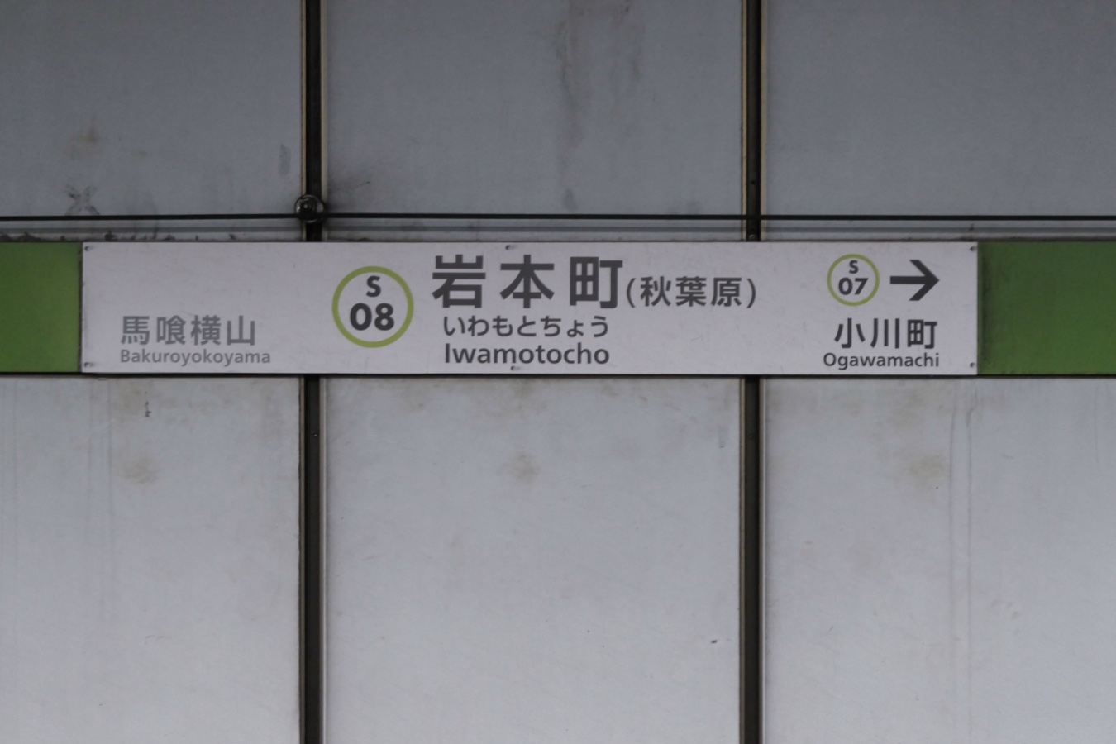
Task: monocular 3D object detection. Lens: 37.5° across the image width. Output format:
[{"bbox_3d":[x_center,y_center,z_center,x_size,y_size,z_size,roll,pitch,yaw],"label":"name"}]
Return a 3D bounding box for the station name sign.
[{"bbox_3d":[-0.079,-0.157,4.033,2.200,0.324,0.030,0,0,2],"label":"station name sign"}]

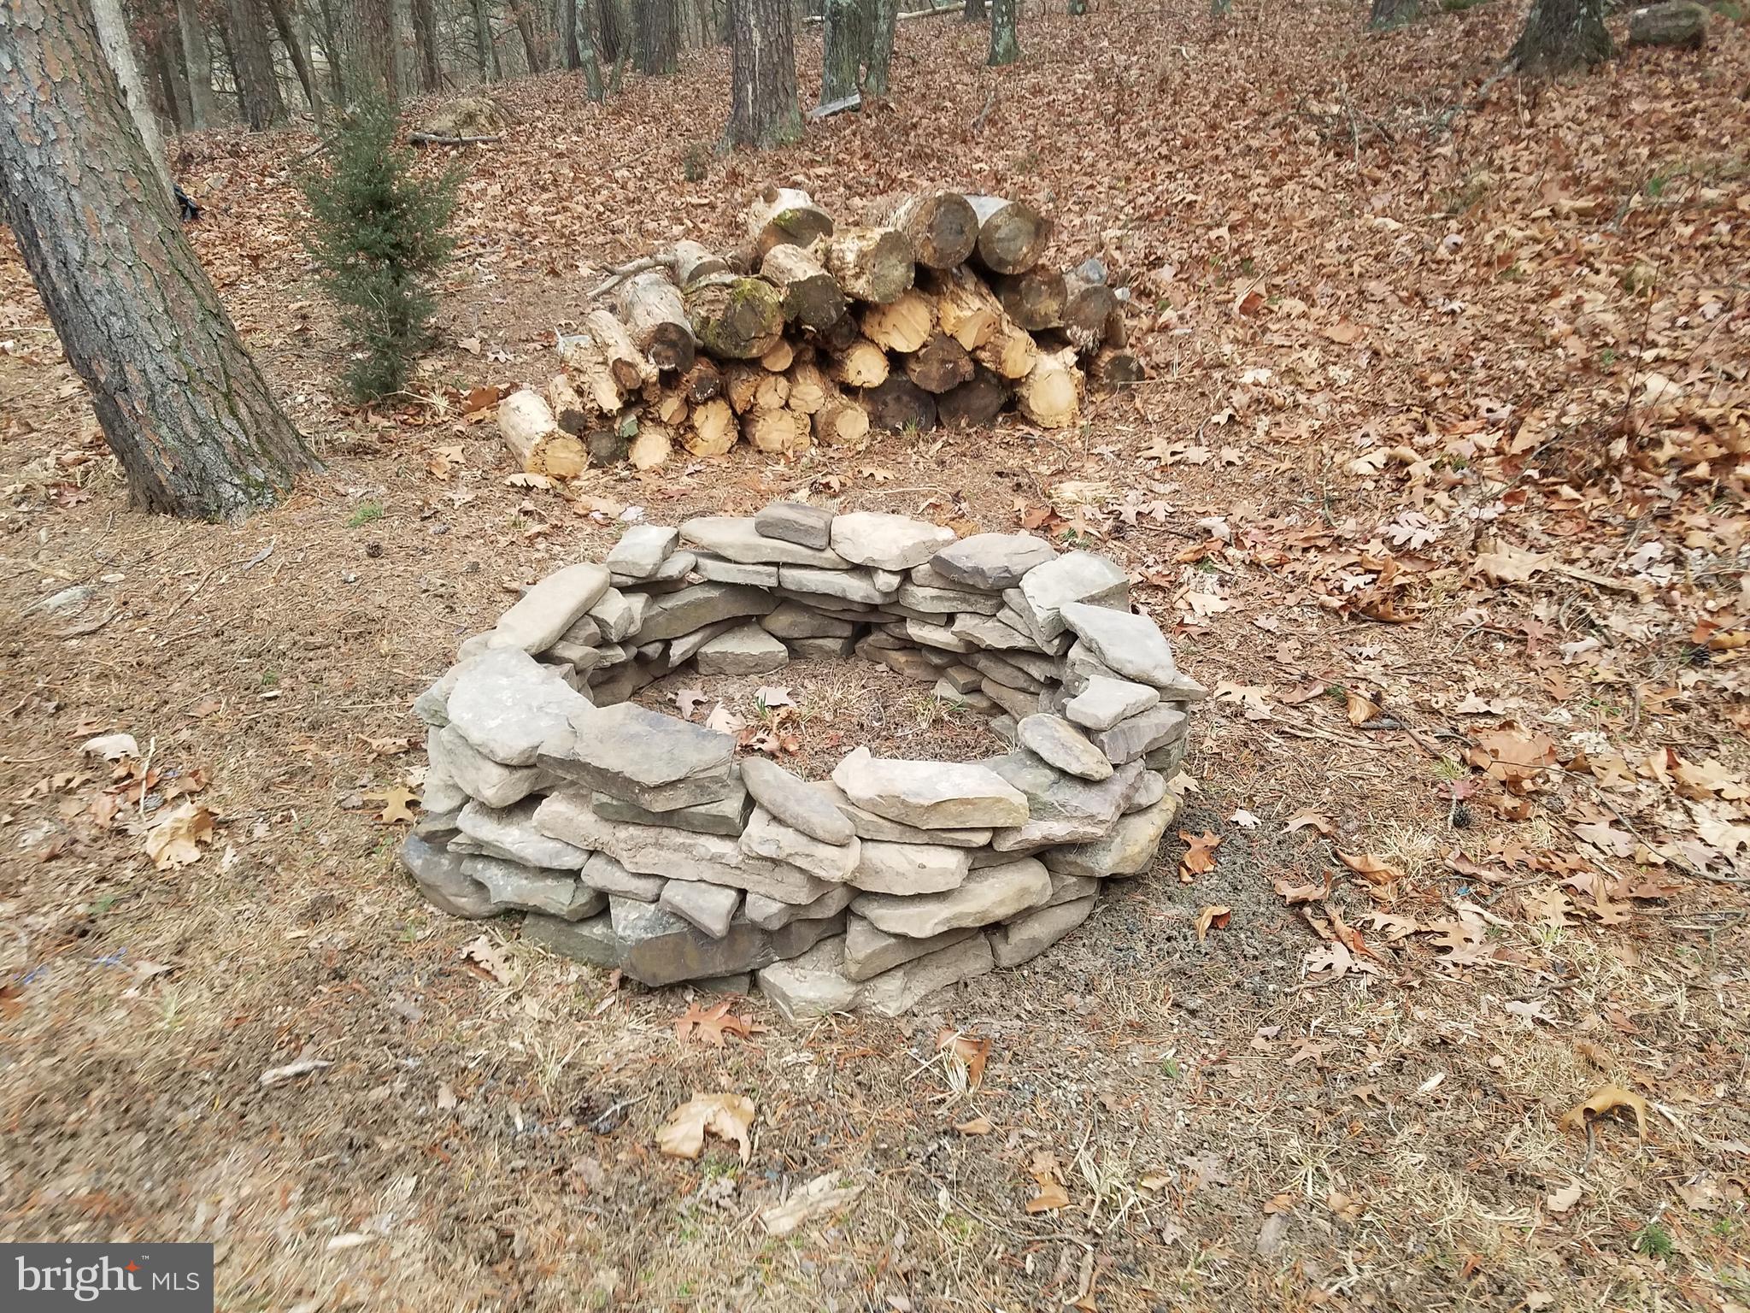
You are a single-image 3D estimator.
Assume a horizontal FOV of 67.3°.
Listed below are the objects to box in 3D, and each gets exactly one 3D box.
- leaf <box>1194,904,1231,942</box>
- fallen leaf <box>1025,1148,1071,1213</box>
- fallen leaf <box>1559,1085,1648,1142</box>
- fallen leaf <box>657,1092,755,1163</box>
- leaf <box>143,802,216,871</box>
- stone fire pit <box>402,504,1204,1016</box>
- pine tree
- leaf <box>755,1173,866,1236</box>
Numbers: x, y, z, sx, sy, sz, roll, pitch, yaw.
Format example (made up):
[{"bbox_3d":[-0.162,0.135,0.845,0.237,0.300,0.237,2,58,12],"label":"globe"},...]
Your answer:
[{"bbox_3d":[0.613,0.485,2.384,0.067,0.040,0.072,0,24,0],"label":"leaf"},{"bbox_3d":[0.243,0.736,1.845,0.061,0.030,0.085,0,24,0],"label":"fallen leaf"},{"bbox_3d":[1.081,0.677,1.950,0.132,0.050,0.073,0,24,0],"label":"fallen leaf"},{"bbox_3d":[-0.247,0.691,1.927,0.144,0.045,0.106,0,24,0],"label":"fallen leaf"},{"bbox_3d":[-1.400,0.362,2.648,0.135,0.045,0.165,-12,27,-24],"label":"leaf"},{"bbox_3d":[-0.140,0.090,2.871,1.640,0.360,1.640,0,24,0],"label":"stone fire pit"},{"bbox_3d":[-2.110,-1.716,5.647,0.670,1.220,0.670,0,24,0],"label":"pine tree"},{"bbox_3d":[-0.088,0.754,1.811,0.149,0.025,0.070,-10,26,-21],"label":"leaf"}]

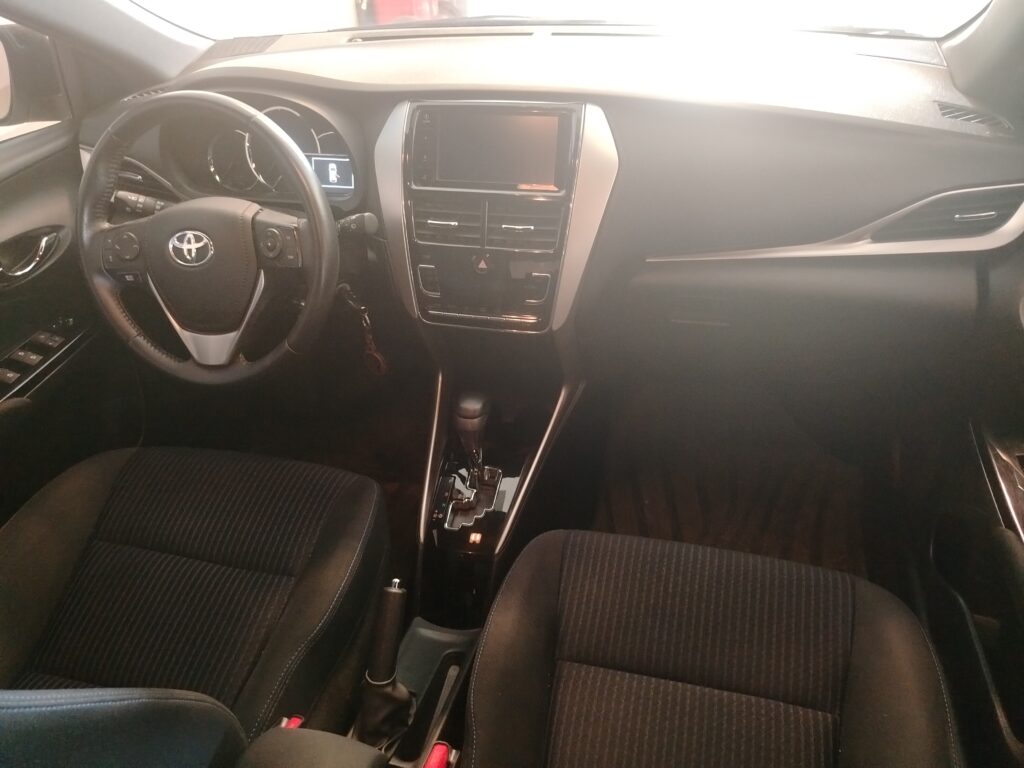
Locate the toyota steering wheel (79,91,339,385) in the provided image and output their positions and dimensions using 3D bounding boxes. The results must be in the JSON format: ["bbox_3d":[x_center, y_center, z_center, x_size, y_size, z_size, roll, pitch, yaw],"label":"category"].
[{"bbox_3d":[-0.395,-0.188,0.946,0.370,0.370,0.100,6,16,11],"label":"toyota steering wheel"}]

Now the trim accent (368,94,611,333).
[{"bbox_3d":[-0.029,-0.223,0.965,0.333,0.295,0.065,6,13,11],"label":"trim accent"}]

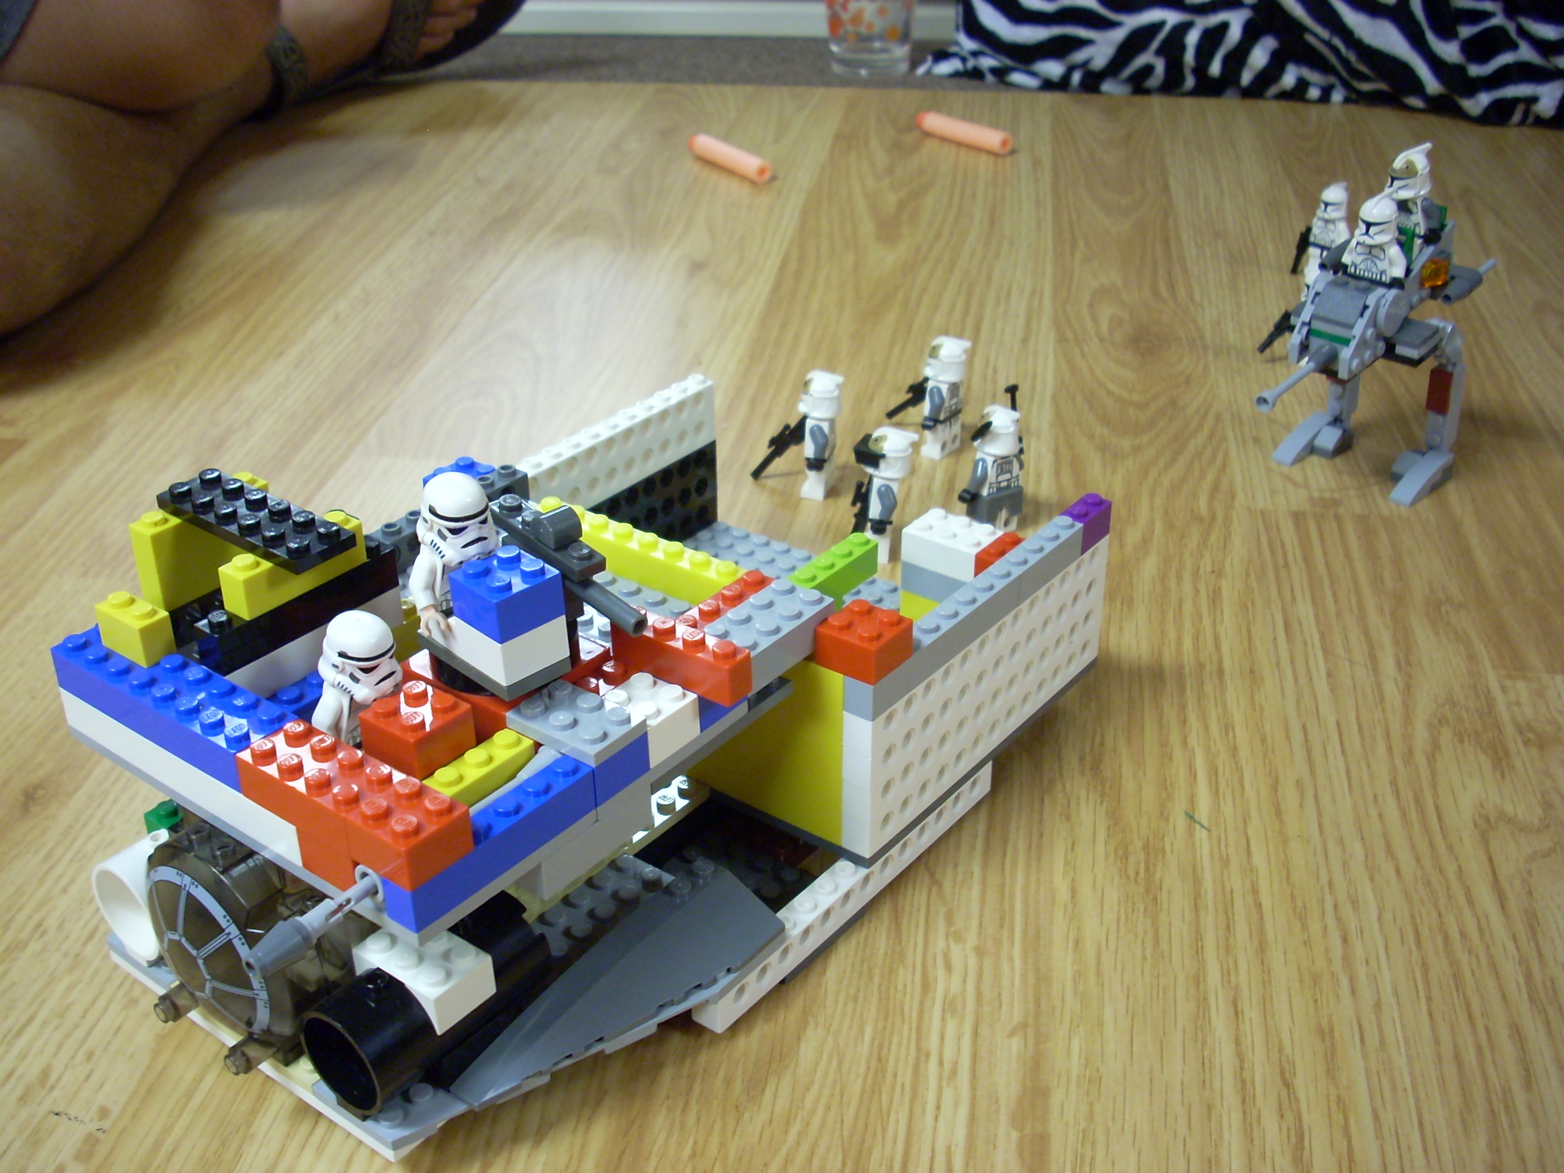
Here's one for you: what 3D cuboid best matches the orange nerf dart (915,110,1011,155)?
[{"bbox_3d":[0.105,-0.266,0.978,0.013,0.013,0.072,-24,37,-35],"label":"orange nerf dart"}]

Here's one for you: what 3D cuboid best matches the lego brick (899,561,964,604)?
[{"bbox_3d":[0.050,-0.003,0.480,0.028,0.010,0.016,20,36,32],"label":"lego brick"}]

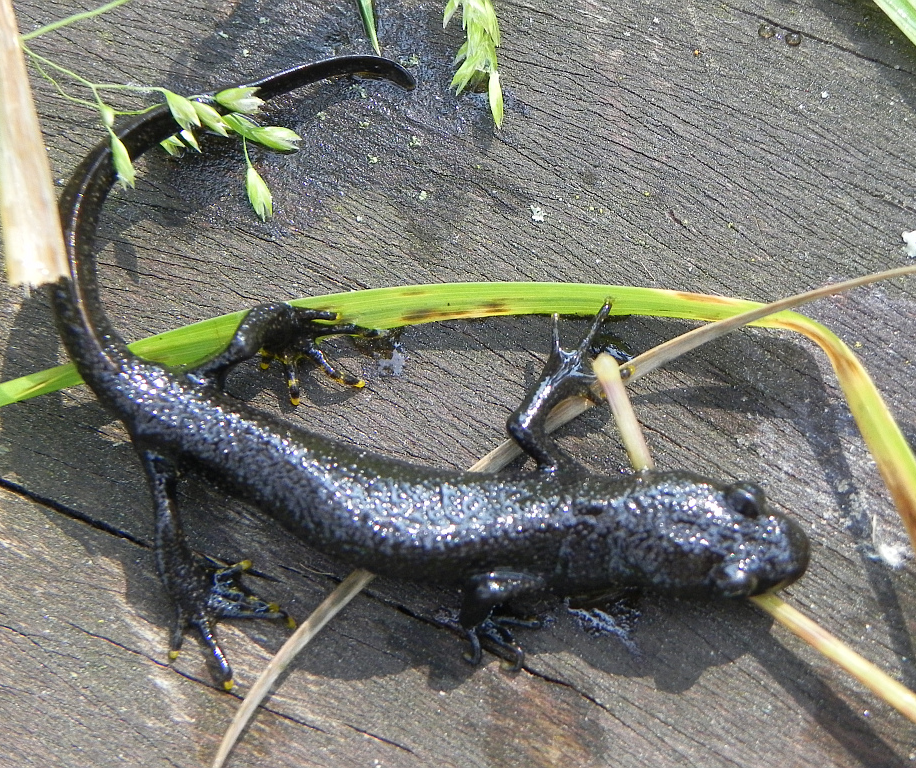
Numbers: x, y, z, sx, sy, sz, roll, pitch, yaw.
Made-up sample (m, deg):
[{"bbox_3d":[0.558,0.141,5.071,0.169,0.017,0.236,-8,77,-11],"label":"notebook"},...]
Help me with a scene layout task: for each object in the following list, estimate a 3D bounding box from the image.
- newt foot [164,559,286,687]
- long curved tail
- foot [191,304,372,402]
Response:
[{"bbox_3d":[-0.026,0.024,0.267,0.014,0.005,0.014,35,64,20],"label":"newt foot"},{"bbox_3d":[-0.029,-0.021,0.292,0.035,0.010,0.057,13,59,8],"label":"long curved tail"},{"bbox_3d":[-0.019,-0.004,0.283,0.019,0.007,0.014,9,58,5],"label":"foot"}]

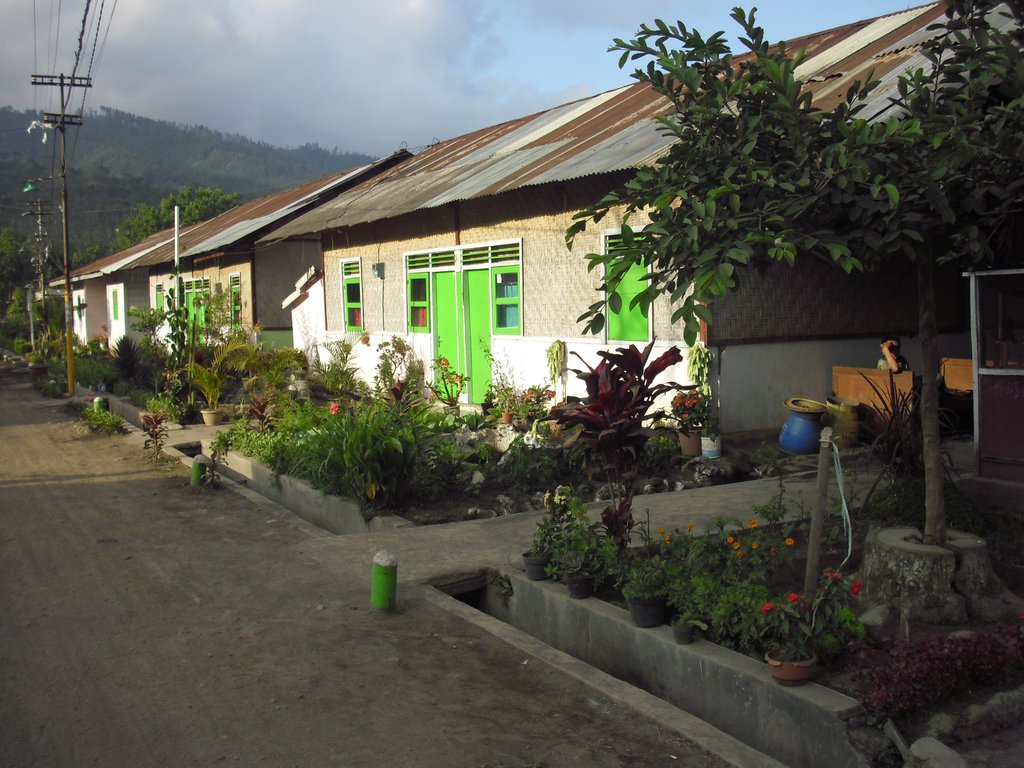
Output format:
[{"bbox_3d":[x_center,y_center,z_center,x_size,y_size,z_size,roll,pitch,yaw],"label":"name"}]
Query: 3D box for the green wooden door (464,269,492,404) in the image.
[{"bbox_3d":[-0.462,-0.688,16.464,0.080,1.964,0.880,-3,4,-29],"label":"green wooden door"}]

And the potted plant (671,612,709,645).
[{"bbox_3d":[0.841,1.157,5.325,0.170,0.137,0.140,-1,4,9],"label":"potted plant"}]

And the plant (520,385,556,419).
[{"bbox_3d":[0.342,0.226,14.500,0.450,0.437,0.400,-1,4,1],"label":"plant"}]

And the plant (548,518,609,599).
[{"bbox_3d":[0.355,0.929,6.013,0.323,0.391,0.290,-1,4,3],"label":"plant"}]

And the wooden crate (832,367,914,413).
[{"bbox_3d":[3.991,0.104,12.144,0.300,0.550,1.138,-4,5,-29],"label":"wooden crate"}]

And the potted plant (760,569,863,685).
[{"bbox_3d":[1.286,1.022,4.827,0.420,0.453,0.340,0,4,15],"label":"potted plant"}]

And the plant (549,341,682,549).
[{"bbox_3d":[0.657,0.395,7.098,0.870,1.330,0.820,-2,4,0],"label":"plant"}]

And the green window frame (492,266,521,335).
[{"bbox_3d":[-0.079,-1.179,15.992,0.080,0.964,0.836,-4,5,-29],"label":"green window frame"}]

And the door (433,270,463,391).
[{"bbox_3d":[-0.991,-0.743,17.430,0.080,1.974,0.920,-3,4,-29],"label":"door"}]

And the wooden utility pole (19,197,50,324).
[{"bbox_3d":[-18.849,-4.186,45.234,1.300,6.500,0.300,-4,5,-29],"label":"wooden utility pole"}]

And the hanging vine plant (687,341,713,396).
[{"bbox_3d":[1.968,-0.163,11.800,0.200,0.586,0.240,-4,5,-29],"label":"hanging vine plant"}]

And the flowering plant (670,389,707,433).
[{"bbox_3d":[1.847,0.281,11.700,0.380,0.467,0.350,-1,4,9],"label":"flowering plant"}]

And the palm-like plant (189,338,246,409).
[{"bbox_3d":[-4.139,-0.160,15.802,0.776,0.961,0.737,-2,4,-15],"label":"palm-like plant"}]

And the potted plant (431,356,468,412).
[{"bbox_3d":[-0.896,0.022,16.000,0.577,0.826,0.520,-1,4,-3],"label":"potted plant"}]

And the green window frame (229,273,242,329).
[{"bbox_3d":[-6.927,-2.064,28.176,0.090,1.372,1.040,-4,5,-29],"label":"green window frame"}]

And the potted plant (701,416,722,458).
[{"bbox_3d":[1.861,0.499,10.484,0.205,0.390,0.205,-2,4,0],"label":"potted plant"}]

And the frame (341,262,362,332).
[{"bbox_3d":[-3.019,-1.638,21.214,0.090,1.333,1.030,-4,5,-29],"label":"frame"}]

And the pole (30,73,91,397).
[{"bbox_3d":[-8.811,-2.925,22.246,1.150,6.322,0.250,-3,4,-29],"label":"pole"}]

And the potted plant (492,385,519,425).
[{"bbox_3d":[-0.081,0.254,13.947,0.323,0.494,0.323,-2,4,0],"label":"potted plant"}]

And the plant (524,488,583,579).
[{"bbox_3d":[0.235,0.848,6.416,0.351,0.499,0.316,-1,4,1],"label":"plant"}]

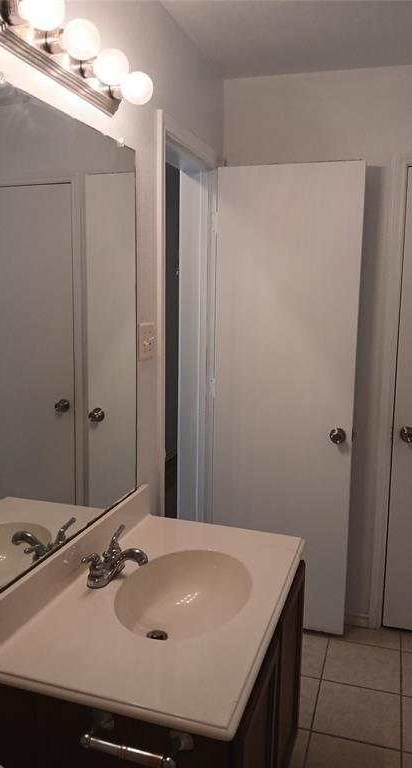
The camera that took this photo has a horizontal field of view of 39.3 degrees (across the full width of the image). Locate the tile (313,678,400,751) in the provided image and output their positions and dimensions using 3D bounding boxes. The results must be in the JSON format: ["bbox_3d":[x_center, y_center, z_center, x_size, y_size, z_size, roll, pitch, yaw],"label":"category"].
[{"bbox_3d":[0.575,1.243,2.173,0.304,0.010,0.304,3,9,18],"label":"tile"}]

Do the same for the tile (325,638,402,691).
[{"bbox_3d":[0.670,1.201,2.462,0.304,0.010,0.304,3,9,18],"label":"tile"}]

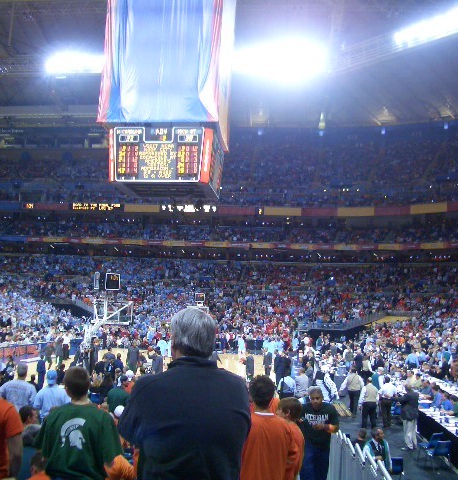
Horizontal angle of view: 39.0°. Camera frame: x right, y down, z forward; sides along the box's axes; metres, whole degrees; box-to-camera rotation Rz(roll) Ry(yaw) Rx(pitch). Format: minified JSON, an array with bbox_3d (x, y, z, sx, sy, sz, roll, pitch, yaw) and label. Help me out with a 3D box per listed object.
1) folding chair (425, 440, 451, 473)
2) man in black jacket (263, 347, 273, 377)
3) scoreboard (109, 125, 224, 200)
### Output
[{"bbox_3d":[5.156,5.263,15.956,0.460,0.780,0.520,2,-7,-8],"label":"folding chair"},{"bbox_3d":[2.026,6.507,33.809,0.540,1.760,0.360,-4,-8,38],"label":"man in black jacket"},{"bbox_3d":[-4.098,-4.945,43.880,6.750,3.650,6.750,1,-6,5],"label":"scoreboard"}]

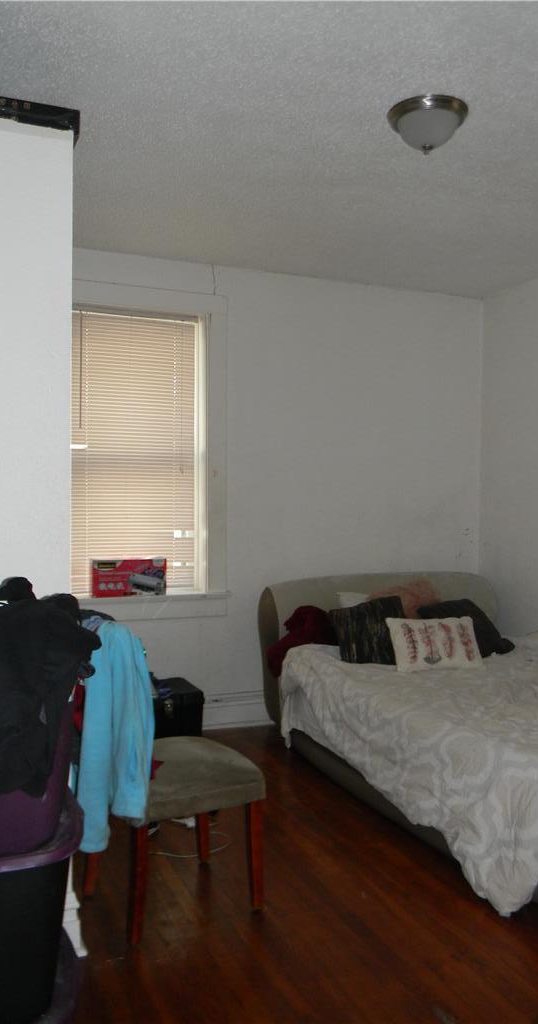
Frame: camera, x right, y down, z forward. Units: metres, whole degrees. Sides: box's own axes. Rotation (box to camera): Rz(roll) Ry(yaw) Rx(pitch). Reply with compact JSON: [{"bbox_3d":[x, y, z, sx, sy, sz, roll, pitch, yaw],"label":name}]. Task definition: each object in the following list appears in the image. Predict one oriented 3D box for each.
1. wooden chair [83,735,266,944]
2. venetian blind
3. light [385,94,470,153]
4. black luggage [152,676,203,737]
[{"bbox_3d":[-0.349,0.824,2.808,0.538,0.970,0.458,0,0,-31],"label":"wooden chair"},{"bbox_3d":[-0.796,-0.351,4.814,0.780,1.655,0.040,0,0,-23],"label":"venetian blind"},{"bbox_3d":[0.576,-1.376,3.008,0.287,0.154,0.287,0,0,0],"label":"light"},{"bbox_3d":[-0.605,1.129,4.543,0.400,0.340,0.358,0,0,-23],"label":"black luggage"}]

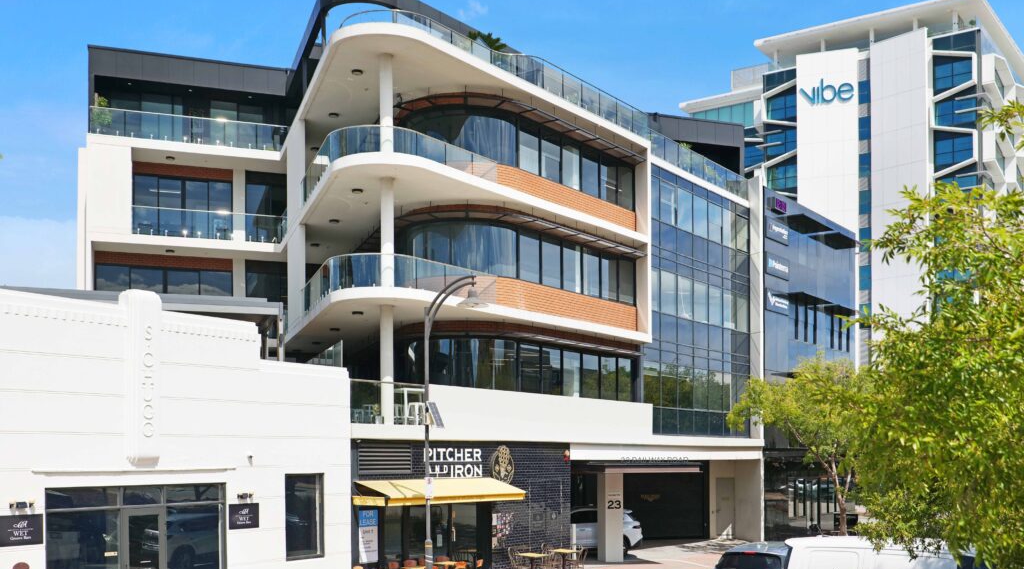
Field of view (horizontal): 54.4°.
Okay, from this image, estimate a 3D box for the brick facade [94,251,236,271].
[{"bbox_3d":[-13.399,-0.882,38.500,5.050,0.470,0.150,1,-4,-19],"label":"brick facade"}]

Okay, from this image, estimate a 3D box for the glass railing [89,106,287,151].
[{"bbox_3d":[-12.039,-5.768,37.050,7.000,1.020,0.100,1,-4,-19],"label":"glass railing"}]

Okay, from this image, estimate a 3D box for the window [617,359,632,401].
[{"bbox_3d":[3.955,3.376,35.193,0.100,1.501,1.080,-5,-7,38],"label":"window"}]

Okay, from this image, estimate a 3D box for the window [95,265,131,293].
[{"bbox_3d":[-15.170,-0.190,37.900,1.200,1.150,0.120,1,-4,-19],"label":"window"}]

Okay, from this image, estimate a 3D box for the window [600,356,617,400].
[{"bbox_3d":[3.377,3.243,34.629,0.100,1.478,1.042,-3,-4,38],"label":"window"}]

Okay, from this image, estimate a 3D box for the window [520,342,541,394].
[{"bbox_3d":[0.513,2.611,30.758,0.100,1.435,1.159,-5,-7,38],"label":"window"}]

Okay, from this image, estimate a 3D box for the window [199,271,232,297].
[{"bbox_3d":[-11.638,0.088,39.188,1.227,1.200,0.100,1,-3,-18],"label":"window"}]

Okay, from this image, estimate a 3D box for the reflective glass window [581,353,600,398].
[{"bbox_3d":[2.611,3.024,32.900,0.120,1.480,1.100,-3,-4,39],"label":"reflective glass window"}]

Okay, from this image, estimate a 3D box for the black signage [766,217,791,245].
[{"bbox_3d":[12.337,-2.495,46.301,0.150,0.991,2.742,-3,-4,38],"label":"black signage"}]

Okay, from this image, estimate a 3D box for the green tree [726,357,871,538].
[{"bbox_3d":[12.128,6.918,42.000,6.000,7.800,5.600,0,-3,0],"label":"green tree"}]

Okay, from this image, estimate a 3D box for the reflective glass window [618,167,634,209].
[{"bbox_3d":[3.878,-3.252,33.723,0.100,1.260,1.018,-6,-10,38],"label":"reflective glass window"}]

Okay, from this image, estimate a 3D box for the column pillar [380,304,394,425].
[{"bbox_3d":[-3.401,2.221,27.200,0.370,3.330,0.370,0,-3,0],"label":"column pillar"}]

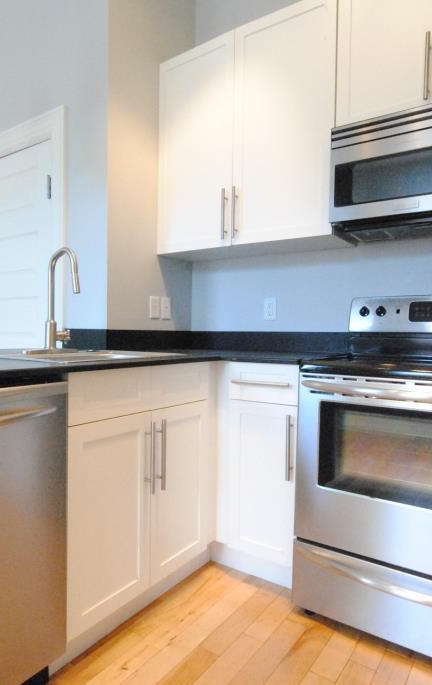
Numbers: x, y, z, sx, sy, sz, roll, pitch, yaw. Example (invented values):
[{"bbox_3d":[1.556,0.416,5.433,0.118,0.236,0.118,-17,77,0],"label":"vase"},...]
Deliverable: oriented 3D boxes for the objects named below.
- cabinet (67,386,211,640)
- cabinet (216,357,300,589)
[{"bbox_3d":[-0.476,0.522,1.671,0.615,0.887,0.745,1,1,33],"label":"cabinet"},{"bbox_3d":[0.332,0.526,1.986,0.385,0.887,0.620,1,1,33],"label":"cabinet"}]

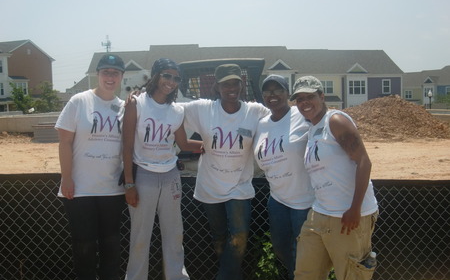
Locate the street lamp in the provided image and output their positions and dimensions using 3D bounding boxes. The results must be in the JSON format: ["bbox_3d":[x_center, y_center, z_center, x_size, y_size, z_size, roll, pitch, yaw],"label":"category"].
[{"bbox_3d":[21.556,-3.224,51.900,0.450,4.035,0.450,0,3,0],"label":"street lamp"}]

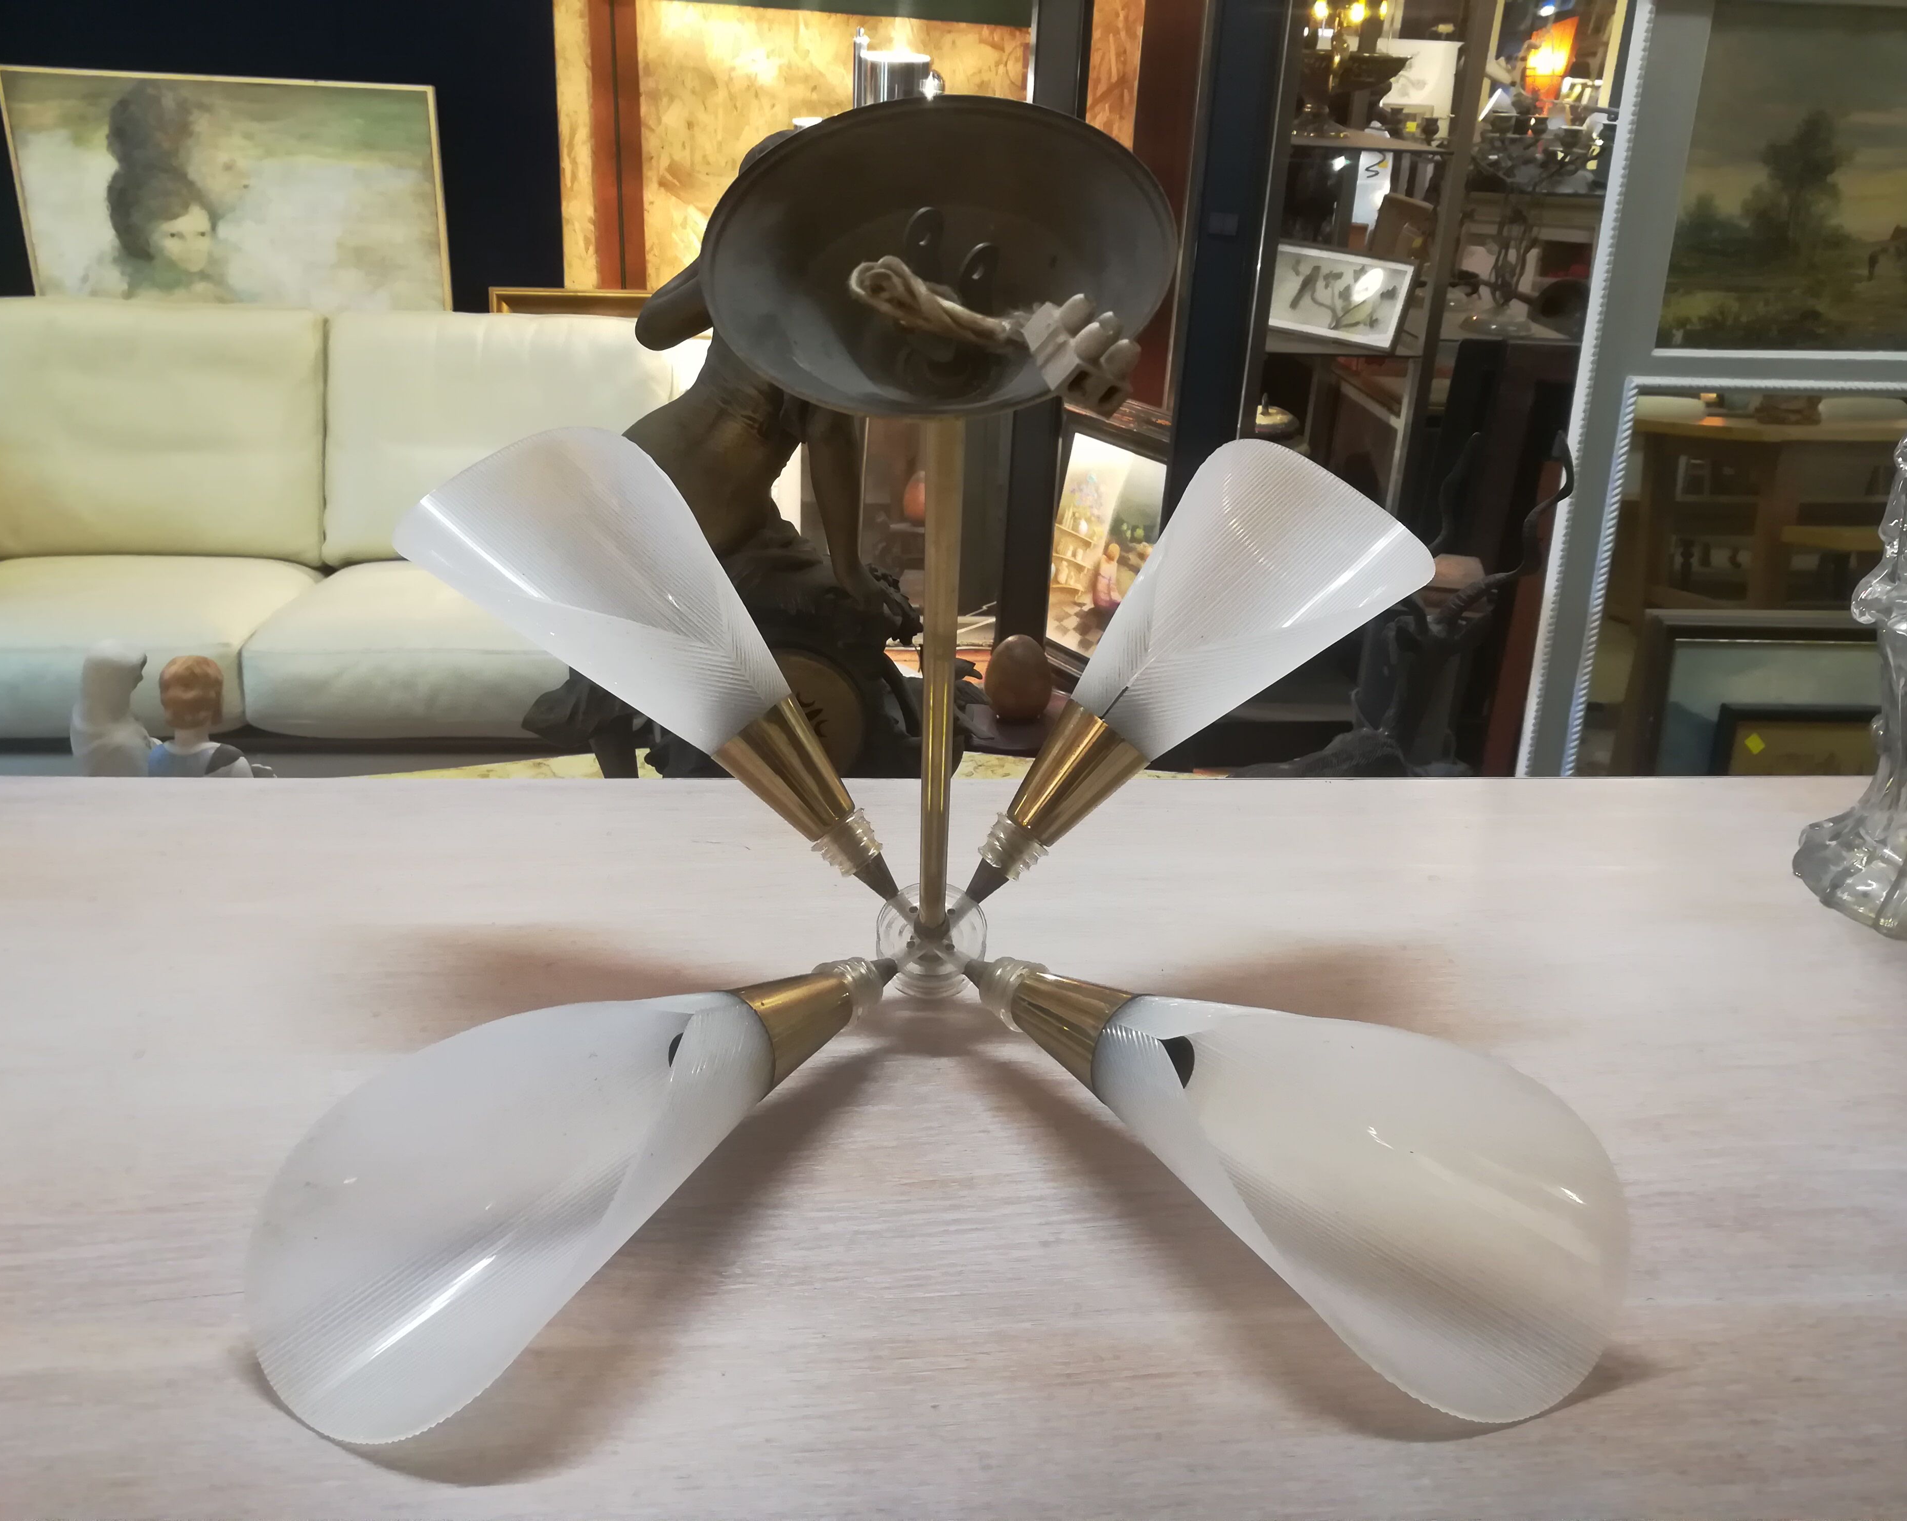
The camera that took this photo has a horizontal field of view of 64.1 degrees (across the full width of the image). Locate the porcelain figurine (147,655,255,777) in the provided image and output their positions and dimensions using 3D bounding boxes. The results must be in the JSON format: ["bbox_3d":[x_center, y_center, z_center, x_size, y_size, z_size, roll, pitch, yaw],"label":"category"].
[{"bbox_3d":[-0.585,0.021,1.212,0.090,0.220,0.085,-2,23,-11],"label":"porcelain figurine"}]

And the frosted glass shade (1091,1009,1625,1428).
[{"bbox_3d":[0.145,0.165,0.612,0.126,0.106,0.214,-41,35,-22],"label":"frosted glass shade"}]

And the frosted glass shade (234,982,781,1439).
[{"bbox_3d":[-0.160,0.164,0.606,0.126,0.106,0.214,41,34,20],"label":"frosted glass shade"}]

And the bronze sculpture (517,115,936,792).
[{"bbox_3d":[-0.179,-0.231,1.310,0.380,0.570,0.240,6,23,7],"label":"bronze sculpture"}]

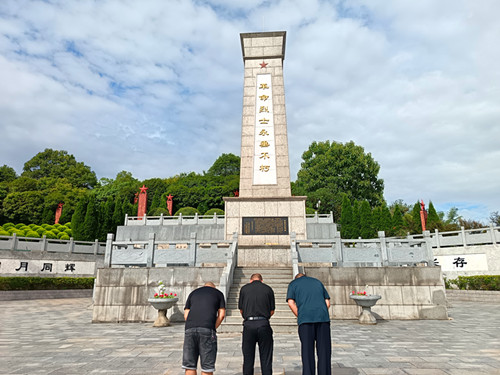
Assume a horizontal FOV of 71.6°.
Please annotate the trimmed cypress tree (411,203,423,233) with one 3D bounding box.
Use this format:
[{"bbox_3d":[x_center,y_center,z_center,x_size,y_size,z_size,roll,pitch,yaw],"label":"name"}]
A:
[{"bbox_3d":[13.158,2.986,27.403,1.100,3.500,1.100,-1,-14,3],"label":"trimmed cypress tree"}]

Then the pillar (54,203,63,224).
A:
[{"bbox_3d":[-20.894,3.049,37.592,0.750,2.900,0.550,3,-14,-12],"label":"pillar"}]

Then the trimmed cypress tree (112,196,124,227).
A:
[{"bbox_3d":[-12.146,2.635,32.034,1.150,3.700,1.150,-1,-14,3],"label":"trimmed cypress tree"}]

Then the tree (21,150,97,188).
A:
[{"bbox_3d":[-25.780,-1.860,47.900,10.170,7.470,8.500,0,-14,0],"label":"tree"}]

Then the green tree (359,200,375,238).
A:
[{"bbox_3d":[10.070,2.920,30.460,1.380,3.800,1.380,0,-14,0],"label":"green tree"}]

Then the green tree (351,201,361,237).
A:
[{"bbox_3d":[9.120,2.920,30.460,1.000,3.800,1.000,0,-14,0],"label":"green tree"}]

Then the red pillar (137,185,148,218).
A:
[{"bbox_3d":[-10.220,1.500,33.430,0.800,3.590,0.550,0,-14,-3],"label":"red pillar"}]

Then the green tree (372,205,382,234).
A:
[{"bbox_3d":[10.500,3.141,28.549,1.000,3.200,1.000,-1,-14,3],"label":"green tree"}]

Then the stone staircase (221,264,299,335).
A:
[{"bbox_3d":[0.295,3.581,11.580,2.250,1.850,3.500,-1,-14,3],"label":"stone staircase"}]

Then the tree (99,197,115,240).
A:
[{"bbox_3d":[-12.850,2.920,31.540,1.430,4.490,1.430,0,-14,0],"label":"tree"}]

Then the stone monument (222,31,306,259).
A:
[{"bbox_3d":[0.653,-2.250,19.411,3.950,13.250,3.900,-1,-14,3],"label":"stone monument"}]

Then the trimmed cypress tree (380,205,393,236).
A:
[{"bbox_3d":[11.410,2.900,29.400,1.000,3.330,1.000,0,-14,0],"label":"trimmed cypress tree"}]

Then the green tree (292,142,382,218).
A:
[{"bbox_3d":[10.698,-0.203,43.820,10.200,11.000,9.800,-1,-14,3],"label":"green tree"}]

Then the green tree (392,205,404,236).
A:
[{"bbox_3d":[12.200,2.940,28.880,1.150,3.100,1.150,0,-14,0],"label":"green tree"}]

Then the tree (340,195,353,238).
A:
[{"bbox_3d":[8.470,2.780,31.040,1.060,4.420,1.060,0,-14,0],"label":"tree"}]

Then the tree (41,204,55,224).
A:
[{"bbox_3d":[-21.040,3.030,36.310,1.450,2.540,1.450,0,-14,0],"label":"tree"}]

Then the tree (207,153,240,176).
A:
[{"bbox_3d":[-3.491,-1.779,59.473,8.000,7.500,8.000,-1,-14,3],"label":"tree"}]

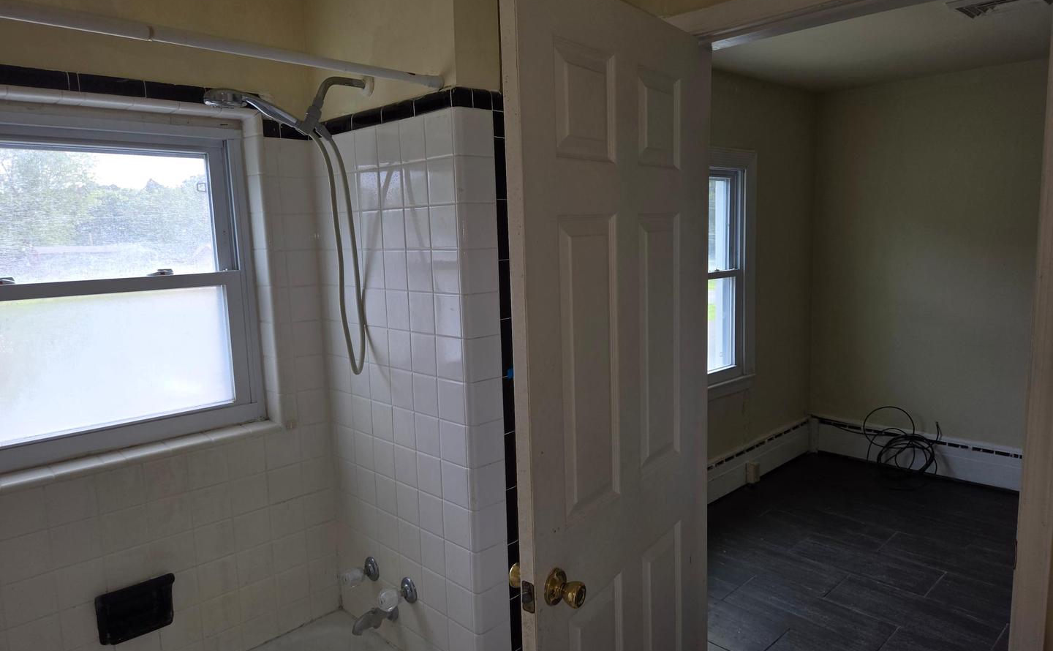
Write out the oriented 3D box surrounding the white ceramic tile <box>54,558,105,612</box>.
[{"bbox_3d":[-1.119,0.649,1.760,0.107,0.107,0.009,-9,10,-43],"label":"white ceramic tile"}]

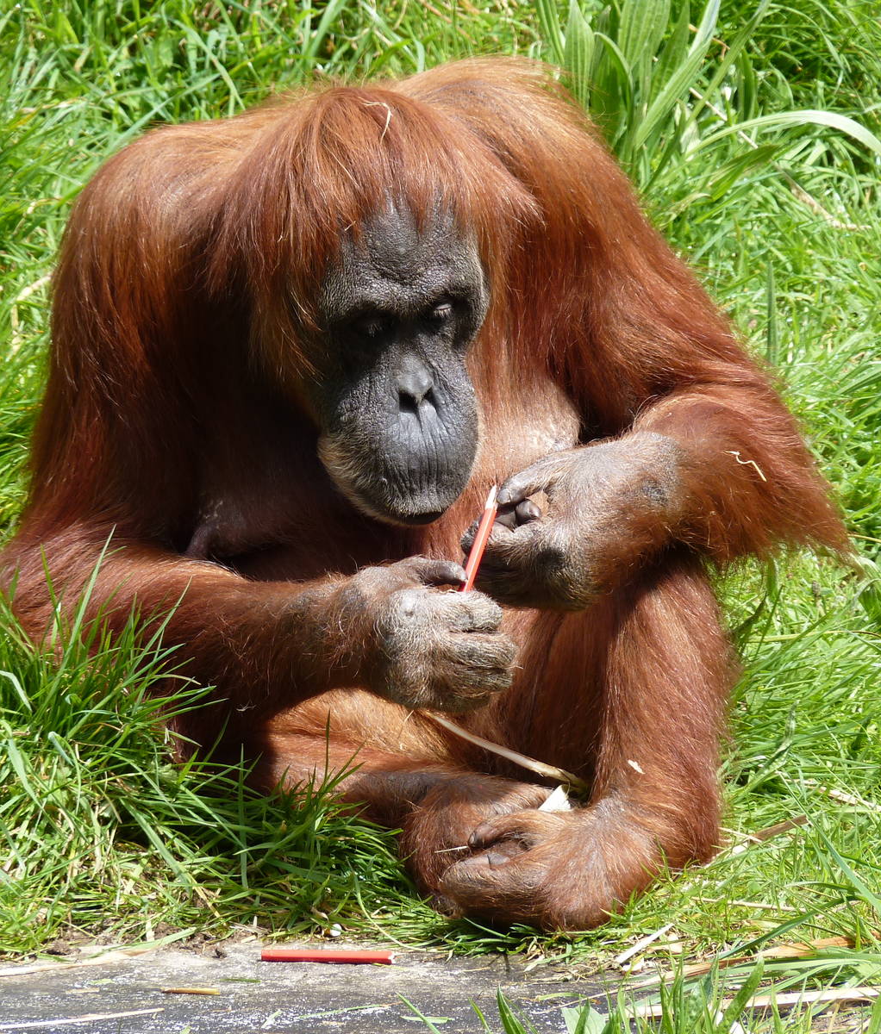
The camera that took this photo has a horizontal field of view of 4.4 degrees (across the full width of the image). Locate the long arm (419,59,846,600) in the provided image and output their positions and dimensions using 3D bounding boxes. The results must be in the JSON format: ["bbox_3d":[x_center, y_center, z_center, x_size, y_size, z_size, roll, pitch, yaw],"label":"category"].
[{"bbox_3d":[0.133,-0.125,8.000,0.290,0.320,0.330,0,20,0],"label":"long arm"}]

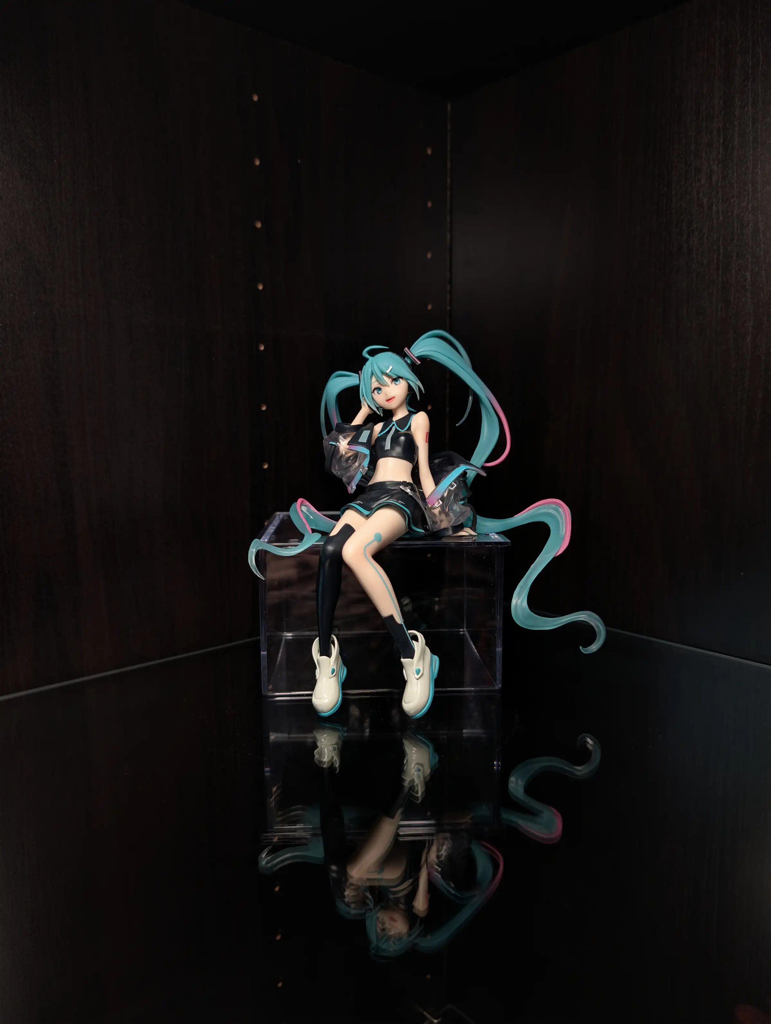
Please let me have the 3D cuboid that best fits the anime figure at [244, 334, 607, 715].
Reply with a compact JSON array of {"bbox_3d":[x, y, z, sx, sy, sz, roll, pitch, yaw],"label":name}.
[{"bbox_3d":[0.025,-0.002,0.315,0.145,0.160,0.100,1,8,12],"label":"anime figure"}]

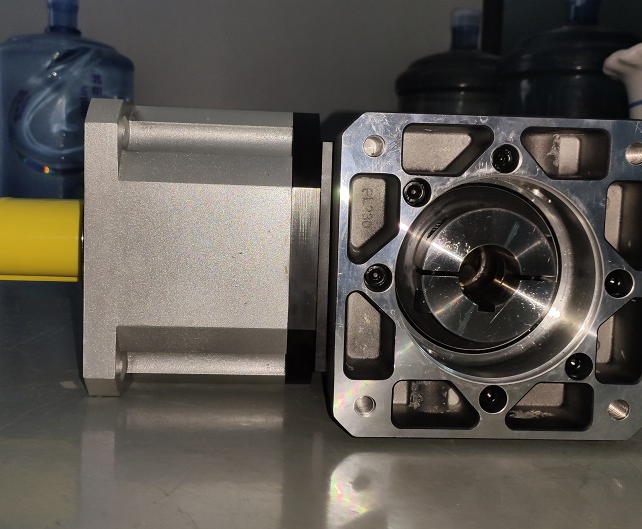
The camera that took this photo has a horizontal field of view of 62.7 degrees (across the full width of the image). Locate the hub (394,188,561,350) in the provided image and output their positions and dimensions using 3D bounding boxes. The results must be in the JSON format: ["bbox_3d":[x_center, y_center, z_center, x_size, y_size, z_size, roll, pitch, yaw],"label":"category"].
[{"bbox_3d":[0.097,0.005,0.325,0.084,0.084,0.046,1,5,-2],"label":"hub"}]

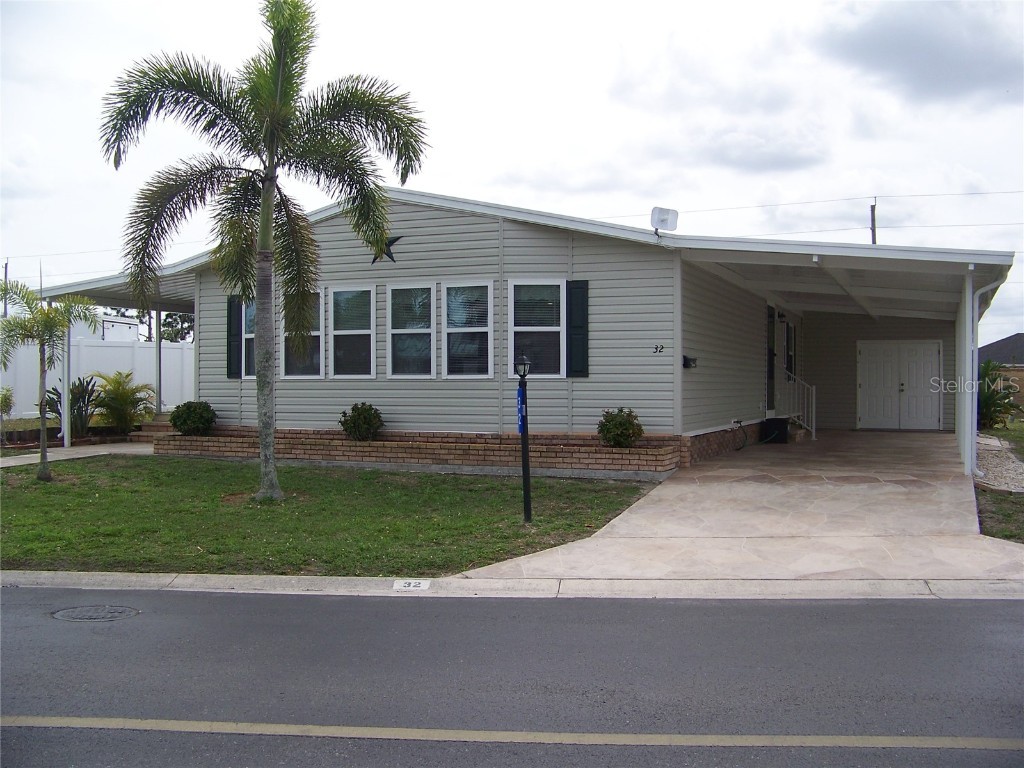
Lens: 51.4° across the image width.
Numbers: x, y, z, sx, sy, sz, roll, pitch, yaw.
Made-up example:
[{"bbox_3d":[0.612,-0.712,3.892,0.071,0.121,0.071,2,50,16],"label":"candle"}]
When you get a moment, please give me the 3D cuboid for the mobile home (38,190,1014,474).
[{"bbox_3d":[1.633,-0.944,22.541,15.650,4.130,15.050,0,0,22],"label":"mobile home"}]

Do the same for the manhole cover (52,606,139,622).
[{"bbox_3d":[-2.855,1.594,7.300,0.600,0.030,0.600,0,0,4],"label":"manhole cover"}]

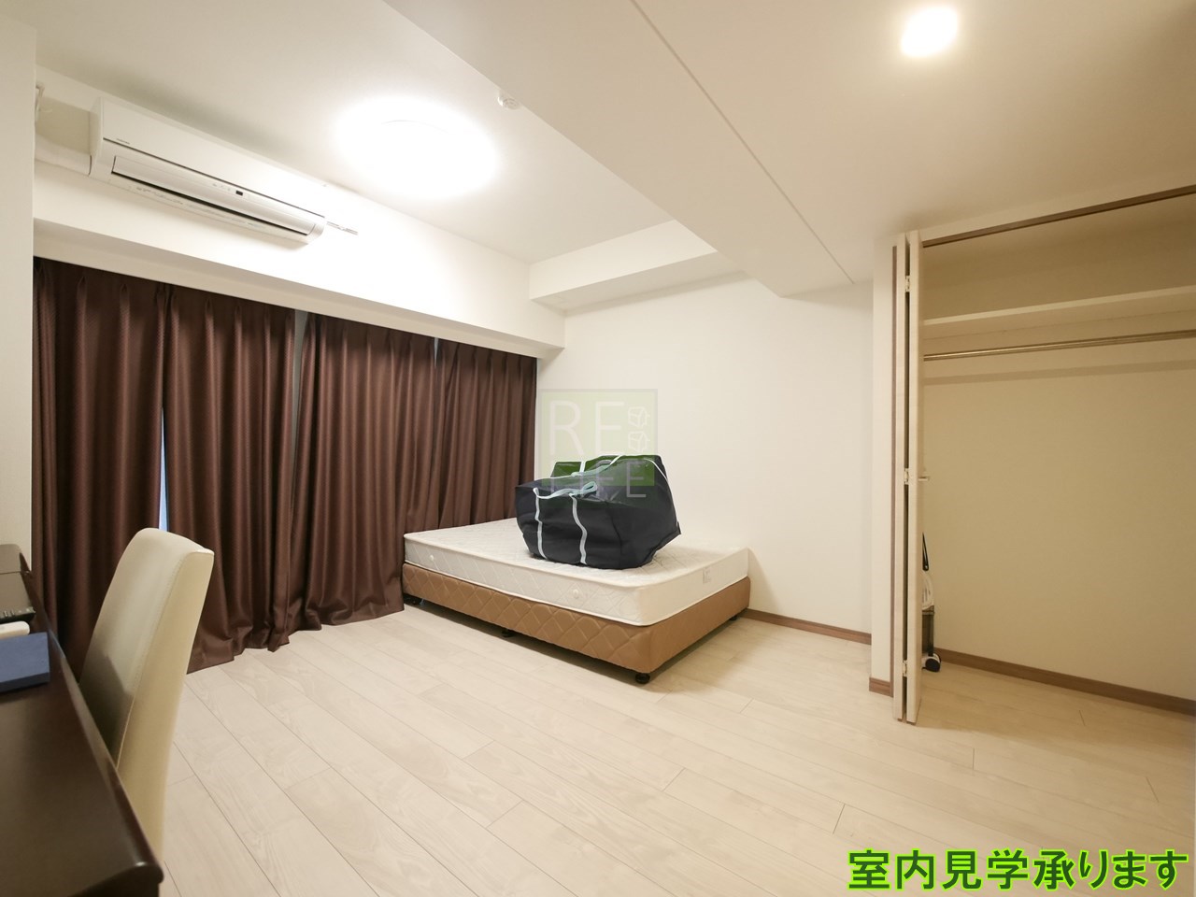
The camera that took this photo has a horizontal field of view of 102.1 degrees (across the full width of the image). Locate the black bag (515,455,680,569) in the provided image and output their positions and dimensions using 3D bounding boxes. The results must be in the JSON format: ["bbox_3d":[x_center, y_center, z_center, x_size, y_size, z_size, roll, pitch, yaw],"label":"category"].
[{"bbox_3d":[-0.008,0.332,2.898,0.770,0.569,0.627,0,0,38],"label":"black bag"}]

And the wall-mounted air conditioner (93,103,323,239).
[{"bbox_3d":[-1.635,-1.169,2.105,0.224,0.253,0.782,0,0,38],"label":"wall-mounted air conditioner"}]

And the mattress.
[{"bbox_3d":[-0.193,0.697,3.181,1.978,0.202,1.182,0,0,38],"label":"mattress"}]

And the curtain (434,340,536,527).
[{"bbox_3d":[-0.866,0.134,3.806,0.122,1.818,1.012,0,0,38],"label":"curtain"}]

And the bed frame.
[{"bbox_3d":[-0.195,0.926,3.182,1.986,0.272,1.193,0,0,38],"label":"bed frame"}]

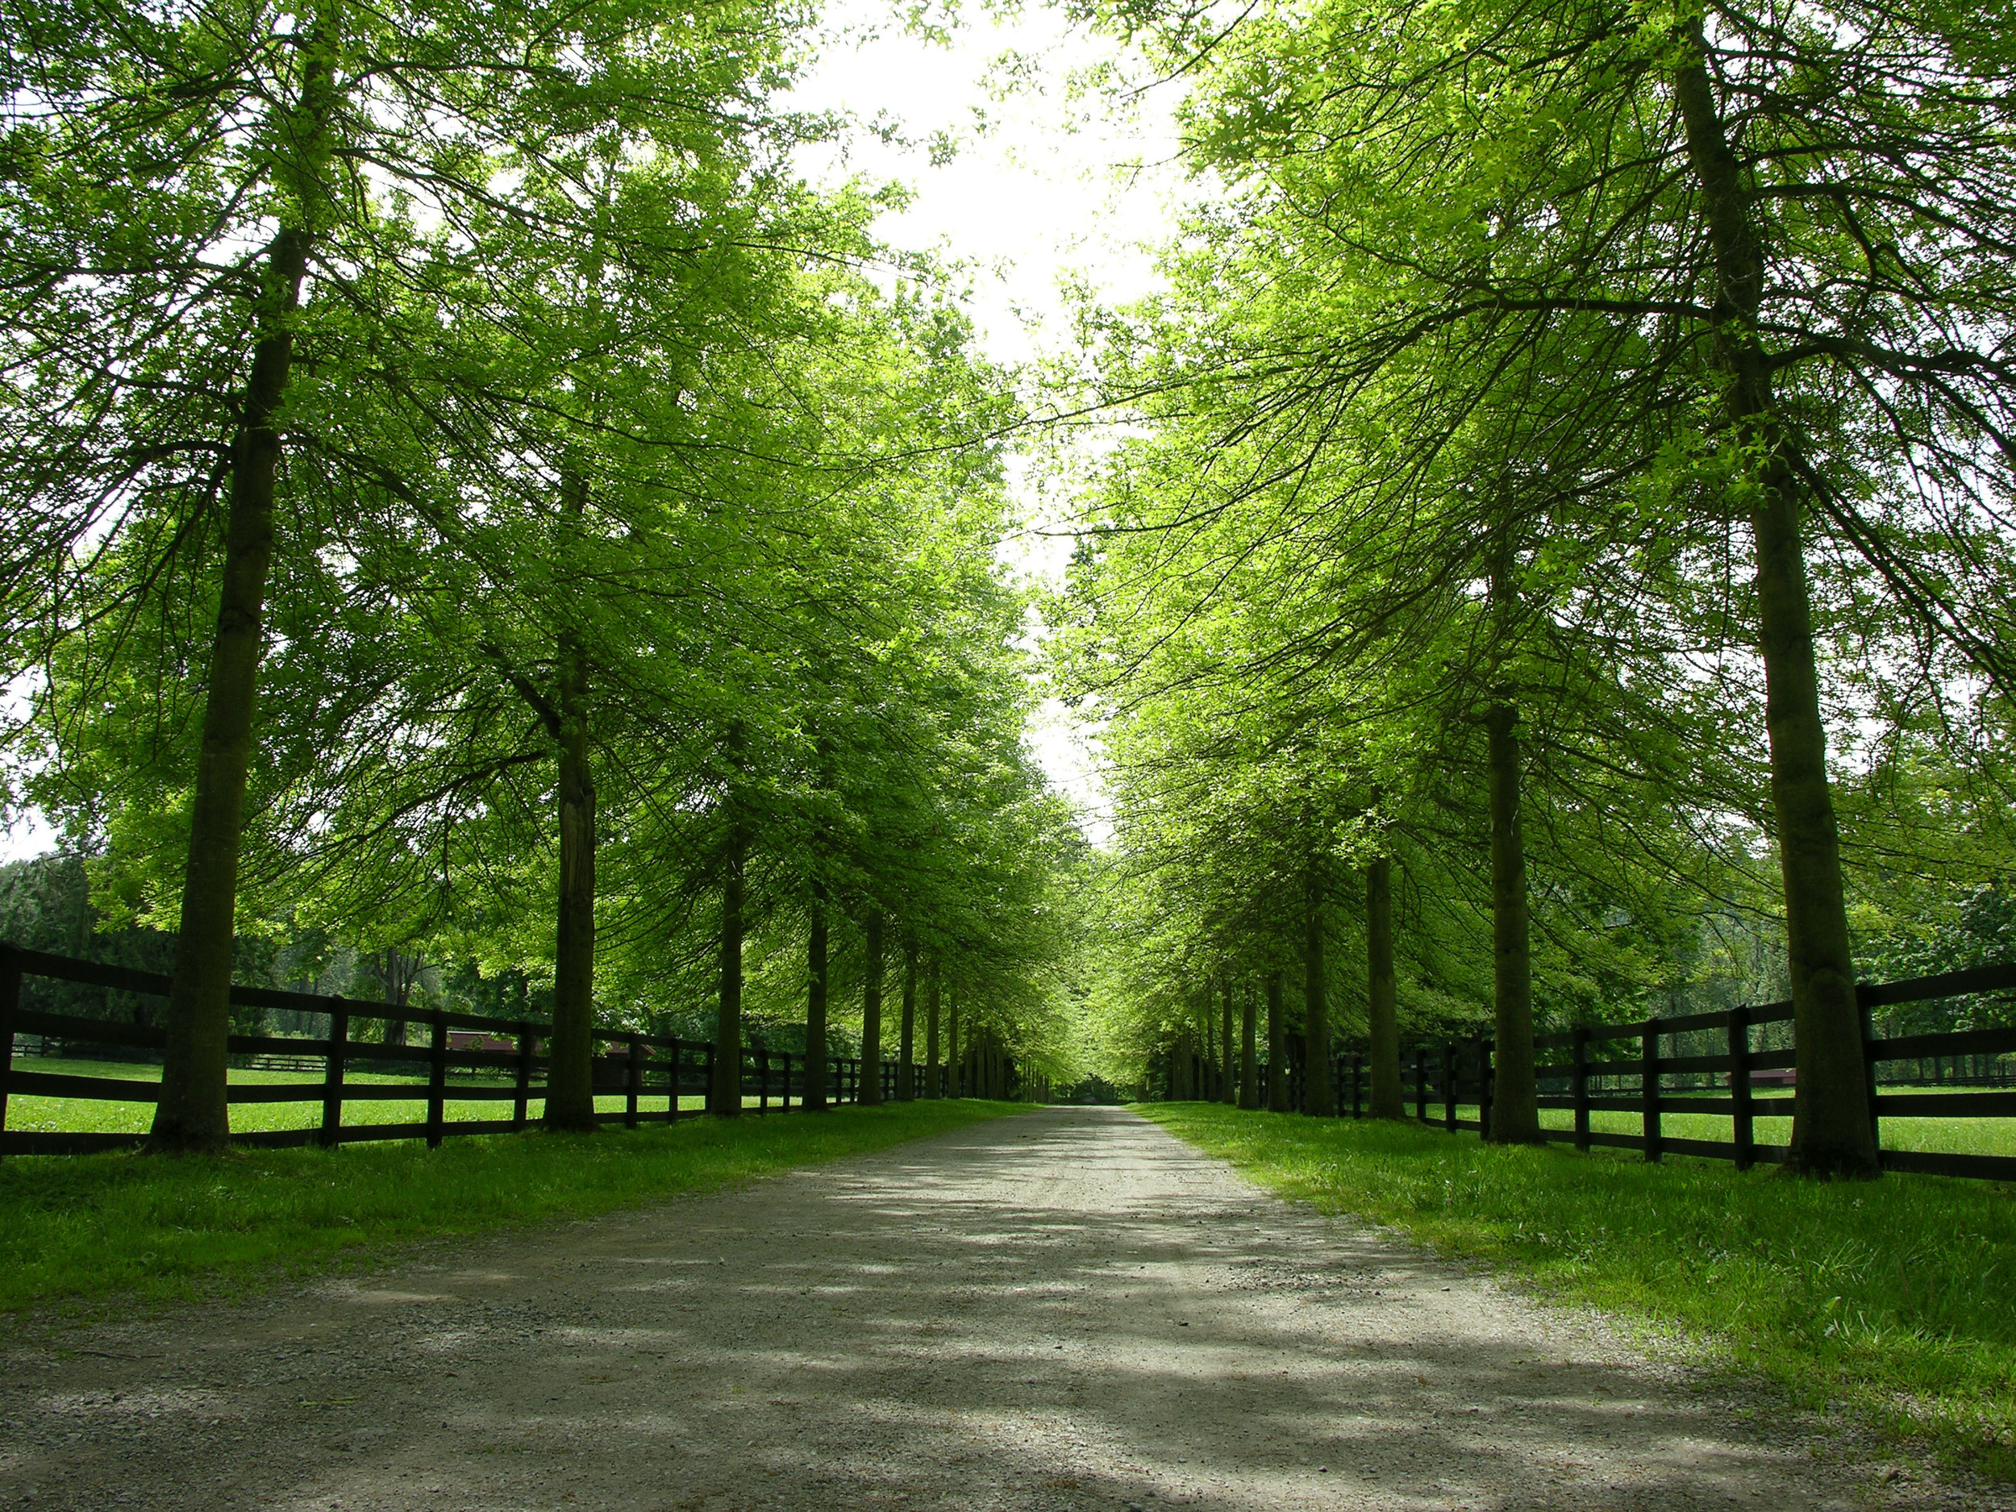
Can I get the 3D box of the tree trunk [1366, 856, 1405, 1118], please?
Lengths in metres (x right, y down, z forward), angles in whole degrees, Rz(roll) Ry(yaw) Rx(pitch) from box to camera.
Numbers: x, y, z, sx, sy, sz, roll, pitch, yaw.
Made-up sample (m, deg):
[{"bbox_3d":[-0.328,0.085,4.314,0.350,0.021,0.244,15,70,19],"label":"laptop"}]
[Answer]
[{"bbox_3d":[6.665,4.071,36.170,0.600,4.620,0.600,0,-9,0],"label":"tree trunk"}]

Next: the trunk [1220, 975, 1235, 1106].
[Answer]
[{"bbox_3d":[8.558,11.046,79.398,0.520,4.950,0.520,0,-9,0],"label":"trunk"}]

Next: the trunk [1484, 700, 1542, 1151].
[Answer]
[{"bbox_3d":[6.210,2.000,25.237,0.600,5.440,0.600,0,-9,0],"label":"trunk"}]

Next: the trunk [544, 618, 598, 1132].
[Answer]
[{"bbox_3d":[-5.490,1.425,25.720,0.600,6.490,0.600,0,-9,0],"label":"trunk"}]

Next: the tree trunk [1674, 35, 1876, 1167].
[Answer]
[{"bbox_3d":[5.463,-1.339,14.792,0.560,8.630,0.560,-3,-9,-1],"label":"tree trunk"}]

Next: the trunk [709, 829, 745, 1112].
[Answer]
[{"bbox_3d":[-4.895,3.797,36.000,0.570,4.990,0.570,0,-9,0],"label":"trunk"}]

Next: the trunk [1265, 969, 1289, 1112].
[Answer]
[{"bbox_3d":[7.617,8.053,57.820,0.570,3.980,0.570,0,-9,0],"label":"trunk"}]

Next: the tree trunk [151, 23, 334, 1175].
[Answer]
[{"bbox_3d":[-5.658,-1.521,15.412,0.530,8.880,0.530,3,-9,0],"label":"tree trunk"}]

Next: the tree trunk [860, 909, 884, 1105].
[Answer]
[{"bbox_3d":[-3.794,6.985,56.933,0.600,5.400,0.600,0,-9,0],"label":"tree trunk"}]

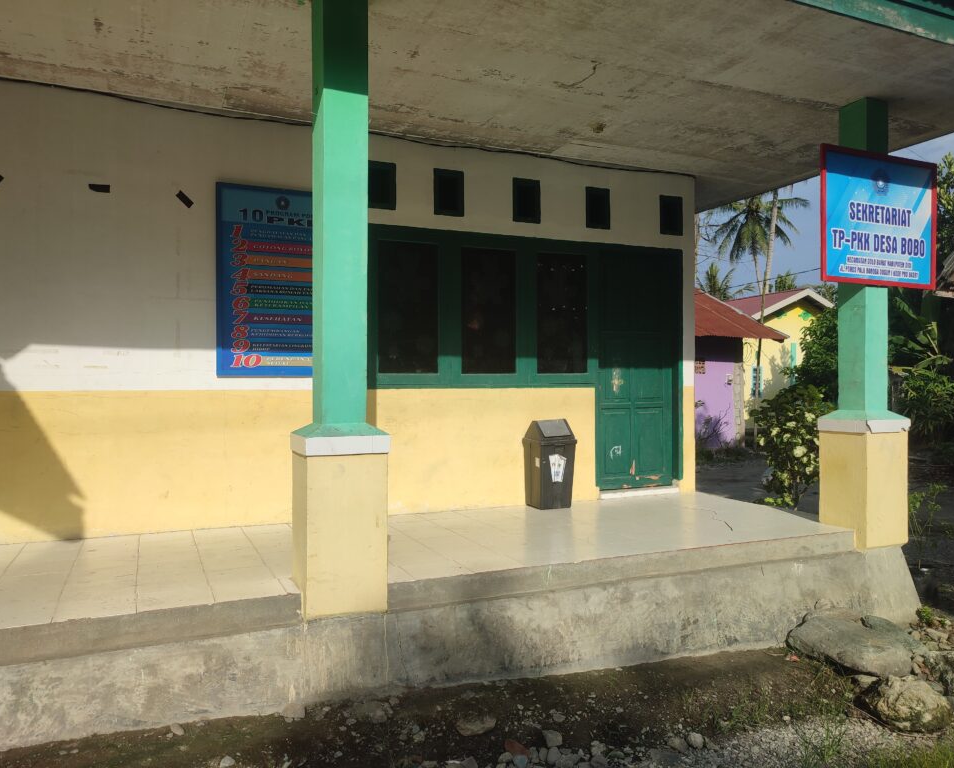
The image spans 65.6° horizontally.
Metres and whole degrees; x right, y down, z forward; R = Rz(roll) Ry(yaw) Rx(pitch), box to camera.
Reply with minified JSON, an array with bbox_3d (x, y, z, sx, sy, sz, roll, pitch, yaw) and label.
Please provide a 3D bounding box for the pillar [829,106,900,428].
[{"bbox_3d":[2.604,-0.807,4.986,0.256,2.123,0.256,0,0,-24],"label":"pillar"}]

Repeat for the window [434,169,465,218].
[{"bbox_3d":[-0.220,-1.446,5.622,0.242,0.344,0.100,0,0,-24],"label":"window"}]

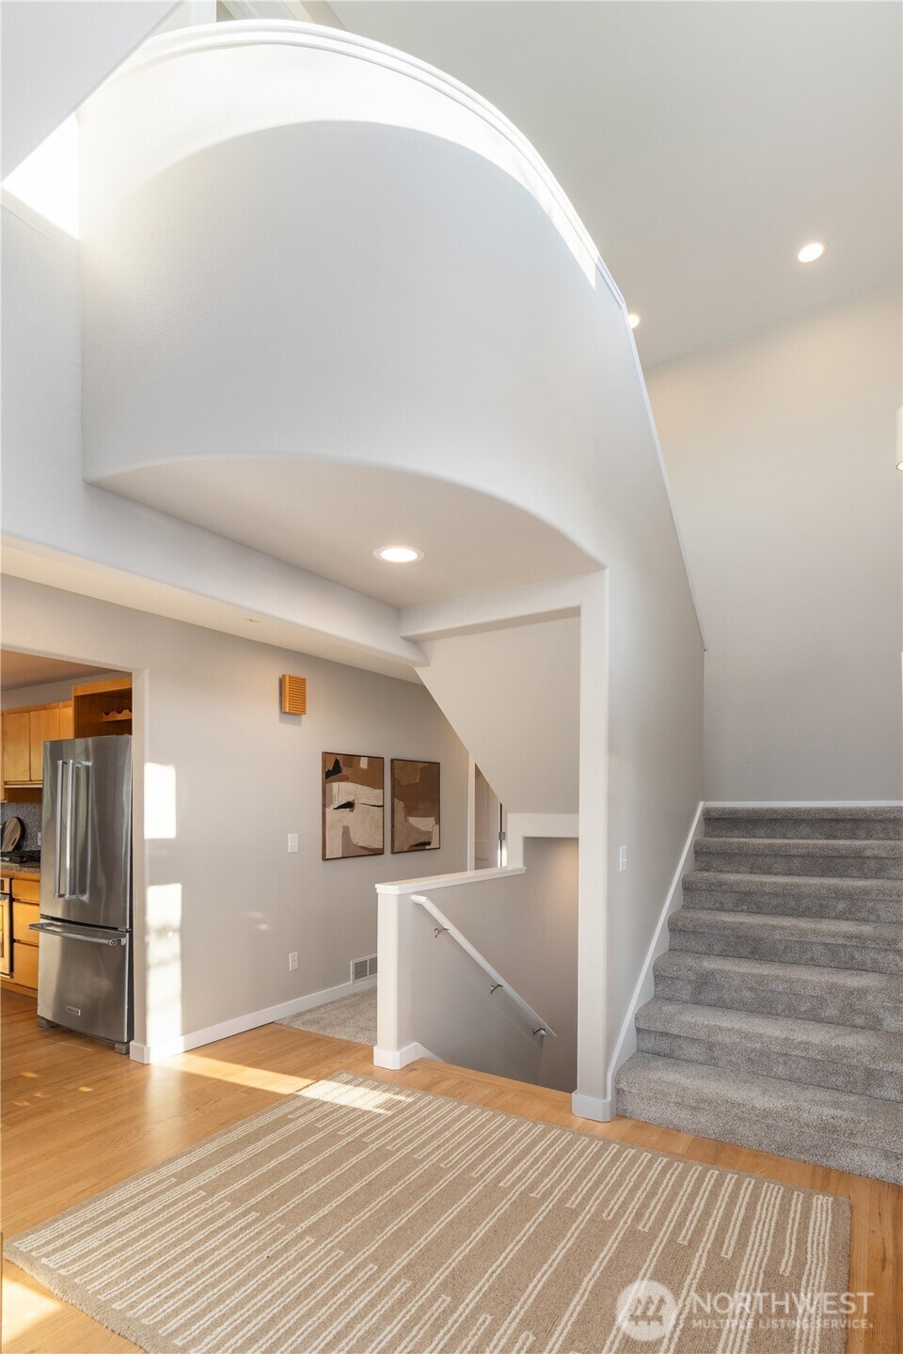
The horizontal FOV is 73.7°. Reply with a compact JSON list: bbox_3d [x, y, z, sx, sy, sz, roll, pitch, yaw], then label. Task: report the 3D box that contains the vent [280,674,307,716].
[{"bbox_3d":[-1.044,0.116,3.999,0.065,0.250,0.165,-6,-10,35],"label":"vent"}]

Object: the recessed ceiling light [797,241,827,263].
[{"bbox_3d":[2.361,-2.789,3.950,0.180,0.030,0.180,-5,-10,33],"label":"recessed ceiling light"}]

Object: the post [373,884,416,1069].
[{"bbox_3d":[-0.297,1.577,3.205,0.140,0.890,0.140,-5,-10,34],"label":"post"}]

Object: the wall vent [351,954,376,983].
[{"bbox_3d":[-0.629,2.223,4.585,0.020,0.170,0.340,-6,-10,35],"label":"wall vent"}]

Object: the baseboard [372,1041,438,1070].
[{"bbox_3d":[-0.244,2.027,3.289,0.145,0.090,0.330,-5,-10,34],"label":"baseboard"}]

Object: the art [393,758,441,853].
[{"bbox_3d":[-0.293,1.082,5.062,0.030,0.740,0.620,-6,-10,35],"label":"art"}]

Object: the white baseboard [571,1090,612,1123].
[{"bbox_3d":[0.628,1.898,2.660,0.165,0.085,0.100,-5,-9,32],"label":"white baseboard"}]

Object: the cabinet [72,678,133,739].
[{"bbox_3d":[-1.860,0.236,3.832,0.900,0.370,0.600,-5,-10,33],"label":"cabinet"}]

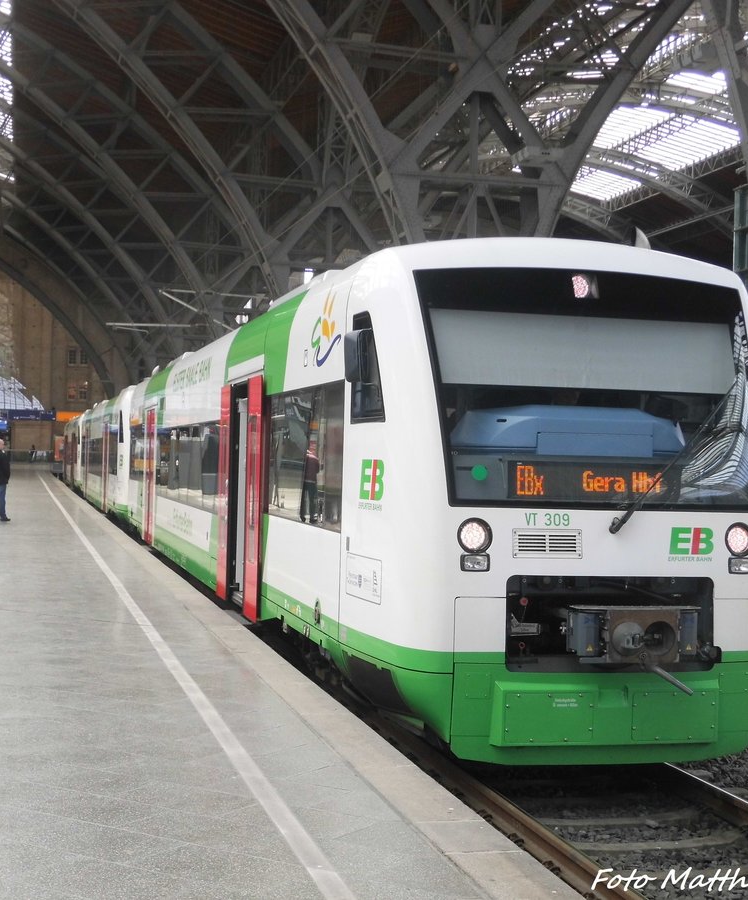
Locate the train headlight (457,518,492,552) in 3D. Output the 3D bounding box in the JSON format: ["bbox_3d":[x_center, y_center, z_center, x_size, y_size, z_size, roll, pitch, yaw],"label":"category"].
[{"bbox_3d":[0.622,0.533,9.287,0.220,0.215,0.100,2,0,-13],"label":"train headlight"}]

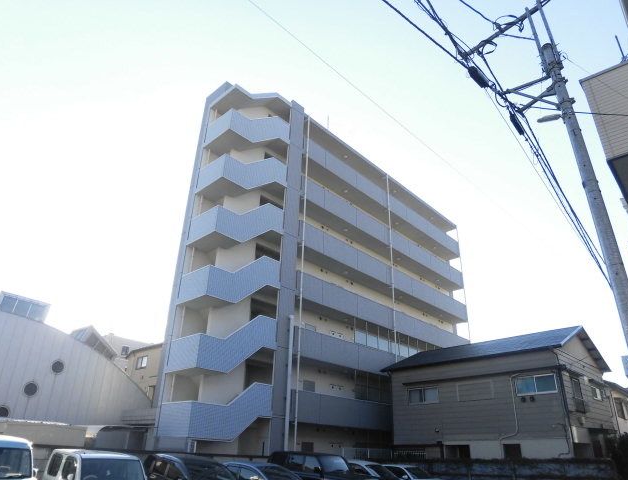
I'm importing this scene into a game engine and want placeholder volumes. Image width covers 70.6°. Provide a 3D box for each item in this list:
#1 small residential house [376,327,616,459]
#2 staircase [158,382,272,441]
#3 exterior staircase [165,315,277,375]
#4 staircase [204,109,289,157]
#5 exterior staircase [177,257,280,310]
[{"bbox_3d":[9.502,8.751,22.524,8.998,7.384,7.731,-22,-34,40],"label":"small residential house"},{"bbox_3d":[-3.971,7.049,18.376,2.215,2.283,3.970,-21,-34,39],"label":"staircase"},{"bbox_3d":[-3.898,4.642,19.541,2.215,2.733,3.970,-21,-34,39],"label":"exterior staircase"},{"bbox_3d":[-3.581,-5.796,24.591,2.215,2.733,3.970,-21,-34,39],"label":"staircase"},{"bbox_3d":[-3.818,2.033,20.803,2.215,2.733,3.970,-21,-34,39],"label":"exterior staircase"}]

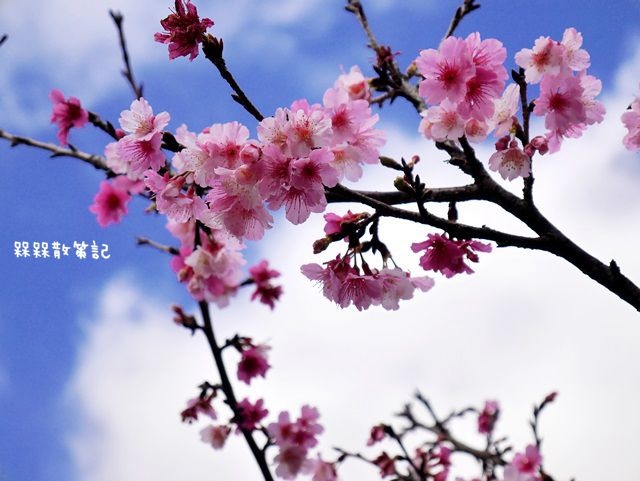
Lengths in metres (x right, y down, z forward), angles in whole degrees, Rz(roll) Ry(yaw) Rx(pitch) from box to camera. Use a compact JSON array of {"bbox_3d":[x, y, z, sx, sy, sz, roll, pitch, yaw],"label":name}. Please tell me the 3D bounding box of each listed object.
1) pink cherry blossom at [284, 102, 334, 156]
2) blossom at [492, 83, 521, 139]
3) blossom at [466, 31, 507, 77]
[{"bbox_3d":[-0.007,-0.065,0.900,0.031,0.034,0.020,0,-18,-3],"label":"pink cherry blossom"},{"bbox_3d":[0.097,-0.068,0.820,0.024,0.028,0.014,0,0,41],"label":"blossom"},{"bbox_3d":[0.086,-0.096,0.815,0.028,0.029,0.014,0,-21,-25],"label":"blossom"}]

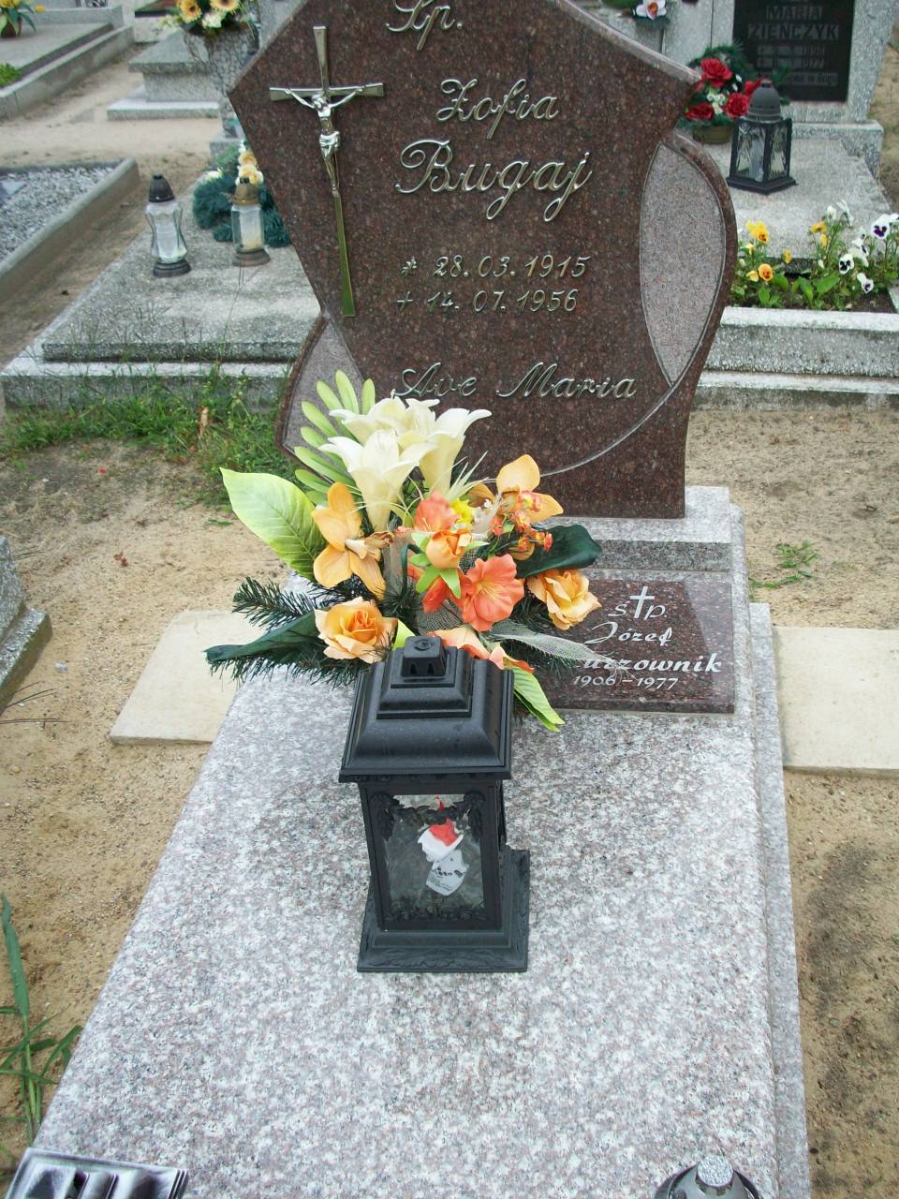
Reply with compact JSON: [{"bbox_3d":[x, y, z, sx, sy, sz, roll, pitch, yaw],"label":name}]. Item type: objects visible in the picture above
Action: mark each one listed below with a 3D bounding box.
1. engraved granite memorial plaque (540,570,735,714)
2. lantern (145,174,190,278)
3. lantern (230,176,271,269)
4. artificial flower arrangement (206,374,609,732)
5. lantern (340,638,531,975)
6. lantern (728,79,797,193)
[{"bbox_3d":[0.256,0.059,1.830,0.293,0.020,0.248,2,42,10],"label":"engraved granite memorial plaque"},{"bbox_3d":[-0.796,-1.047,3.564,0.122,0.272,0.122,3,35,9],"label":"lantern"},{"bbox_3d":[-0.573,-1.067,3.598,0.110,0.234,0.110,3,35,9],"label":"lantern"},{"bbox_3d":[-0.065,-0.053,1.788,0.570,0.450,0.350,3,35,9],"label":"artificial flower arrangement"},{"bbox_3d":[-0.014,0.207,1.442,0.192,0.407,0.192,-1,35,5],"label":"lantern"},{"bbox_3d":[0.924,-1.360,3.743,0.142,0.296,0.142,-24,40,-27],"label":"lantern"}]

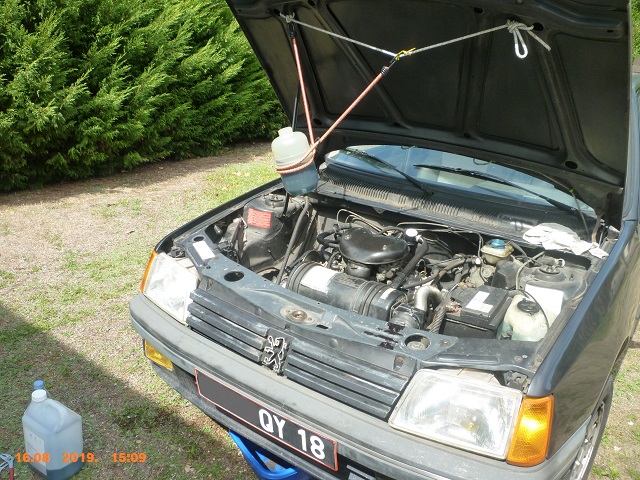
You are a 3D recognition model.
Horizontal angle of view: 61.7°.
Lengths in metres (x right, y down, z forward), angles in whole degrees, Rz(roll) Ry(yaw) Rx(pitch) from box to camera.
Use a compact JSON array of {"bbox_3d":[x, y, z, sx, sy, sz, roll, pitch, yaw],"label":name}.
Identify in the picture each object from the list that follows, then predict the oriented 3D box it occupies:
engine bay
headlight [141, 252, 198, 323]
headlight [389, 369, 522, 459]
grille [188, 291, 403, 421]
[{"bbox_3d":[0.182,0.150,1.925,1.330,0.400,0.780,16,24,32],"label":"engine bay"},{"bbox_3d":[-0.506,0.154,1.858,0.308,0.150,0.121,20,26,38],"label":"headlight"},{"bbox_3d":[0.338,0.403,1.318,0.287,0.150,0.121,13,22,25],"label":"headlight"},{"bbox_3d":[-0.111,0.310,1.545,0.765,0.135,0.080,16,24,32],"label":"grille"}]

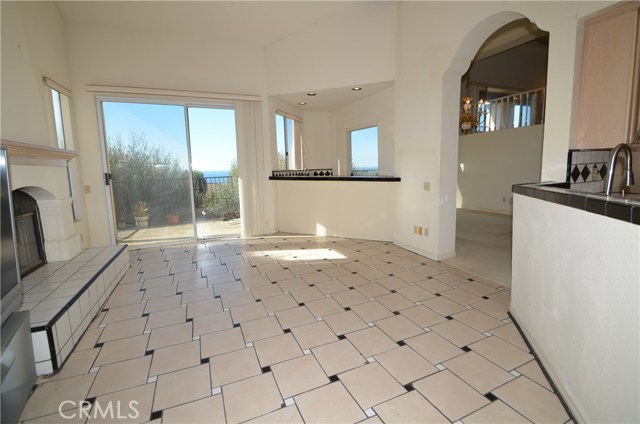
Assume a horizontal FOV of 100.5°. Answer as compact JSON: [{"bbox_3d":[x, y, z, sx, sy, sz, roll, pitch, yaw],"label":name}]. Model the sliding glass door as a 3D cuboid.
[{"bbox_3d":[-2.467,-0.655,4.635,2.200,2.411,0.100,-3,9,-12],"label":"sliding glass door"}]

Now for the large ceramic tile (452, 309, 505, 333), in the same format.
[{"bbox_3d":[1.295,0.893,2.203,0.290,0.010,0.290,-5,9,-26],"label":"large ceramic tile"}]

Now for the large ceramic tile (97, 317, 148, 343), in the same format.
[{"bbox_3d":[-1.546,0.930,2.105,0.290,0.010,0.290,-5,9,-26],"label":"large ceramic tile"}]

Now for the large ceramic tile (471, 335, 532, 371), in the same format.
[{"bbox_3d":[1.239,0.968,1.835,0.297,0.010,0.297,-4,9,-25],"label":"large ceramic tile"}]

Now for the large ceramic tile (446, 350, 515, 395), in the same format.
[{"bbox_3d":[0.963,0.977,1.627,0.290,0.010,0.290,-5,9,-26],"label":"large ceramic tile"}]

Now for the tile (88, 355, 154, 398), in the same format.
[{"bbox_3d":[-1.235,1.021,1.667,0.298,0.010,0.298,-4,9,-24],"label":"tile"}]

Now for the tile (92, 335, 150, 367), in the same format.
[{"bbox_3d":[-1.387,0.977,1.884,0.289,0.010,0.289,-4,9,-23],"label":"tile"}]

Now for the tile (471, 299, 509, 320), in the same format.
[{"bbox_3d":[1.545,0.867,2.369,0.290,0.010,0.290,-5,9,-26],"label":"tile"}]

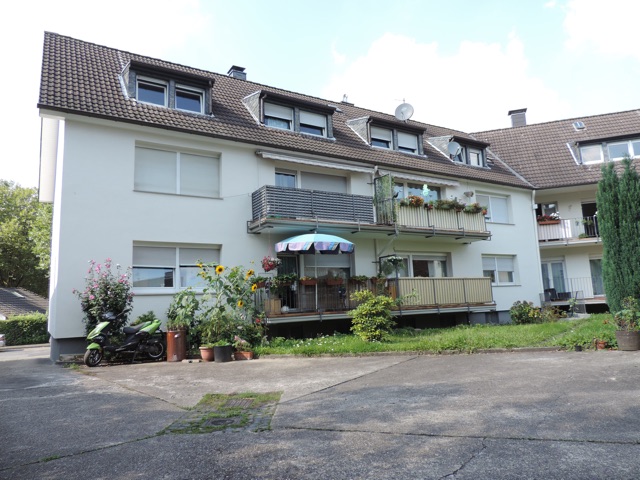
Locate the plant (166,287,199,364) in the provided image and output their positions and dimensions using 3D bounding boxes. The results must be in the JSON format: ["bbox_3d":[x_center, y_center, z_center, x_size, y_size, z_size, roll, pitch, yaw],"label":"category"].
[{"bbox_3d":[-3.317,2.062,10.703,0.744,1.789,0.683,3,-7,-31],"label":"plant"}]

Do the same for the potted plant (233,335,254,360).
[{"bbox_3d":[-1.798,2.518,10.418,0.470,0.550,0.400,3,-8,-31],"label":"potted plant"}]

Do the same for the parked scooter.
[{"bbox_3d":[-4.502,2.265,10.287,1.780,1.150,0.650,5,-10,-41],"label":"parked scooter"}]

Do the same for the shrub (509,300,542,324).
[{"bbox_3d":[8.629,3.044,18.630,1.306,1.005,1.156,3,-7,-31],"label":"shrub"}]

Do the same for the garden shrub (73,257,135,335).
[{"bbox_3d":[-5.120,1.642,10.542,1.400,2.350,1.300,3,-8,-31],"label":"garden shrub"}]

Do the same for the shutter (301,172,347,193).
[{"bbox_3d":[0.171,-1.667,15.089,1.869,1.206,0.060,3,-7,-31],"label":"shutter"}]

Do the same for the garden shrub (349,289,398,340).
[{"bbox_3d":[1.533,2.217,13.016,1.380,1.437,1.300,-3,-8,6],"label":"garden shrub"}]

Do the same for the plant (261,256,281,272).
[{"bbox_3d":[-1.405,0.696,12.596,0.530,0.440,0.500,-1,-7,0],"label":"plant"}]

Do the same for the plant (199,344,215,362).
[{"bbox_3d":[-2.680,2.718,10.532,0.387,0.362,0.387,-1,-6,0],"label":"plant"}]

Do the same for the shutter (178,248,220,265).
[{"bbox_3d":[-3.409,0.493,12.647,1.169,0.469,0.060,3,-9,-31],"label":"shutter"}]

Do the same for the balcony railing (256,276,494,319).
[{"bbox_3d":[2.336,1.867,15.213,9.500,1.040,1.150,3,-8,-31],"label":"balcony railing"}]

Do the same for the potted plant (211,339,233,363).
[{"bbox_3d":[-2.232,2.518,10.158,0.450,0.510,0.440,3,-8,-31],"label":"potted plant"}]

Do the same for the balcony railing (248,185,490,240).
[{"bbox_3d":[2.261,-0.729,15.385,9.547,1.226,1.226,3,-7,-31],"label":"balcony railing"}]

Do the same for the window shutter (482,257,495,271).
[{"bbox_3d":[7.185,1.033,19.058,1.087,0.554,0.060,3,-9,-31],"label":"window shutter"}]

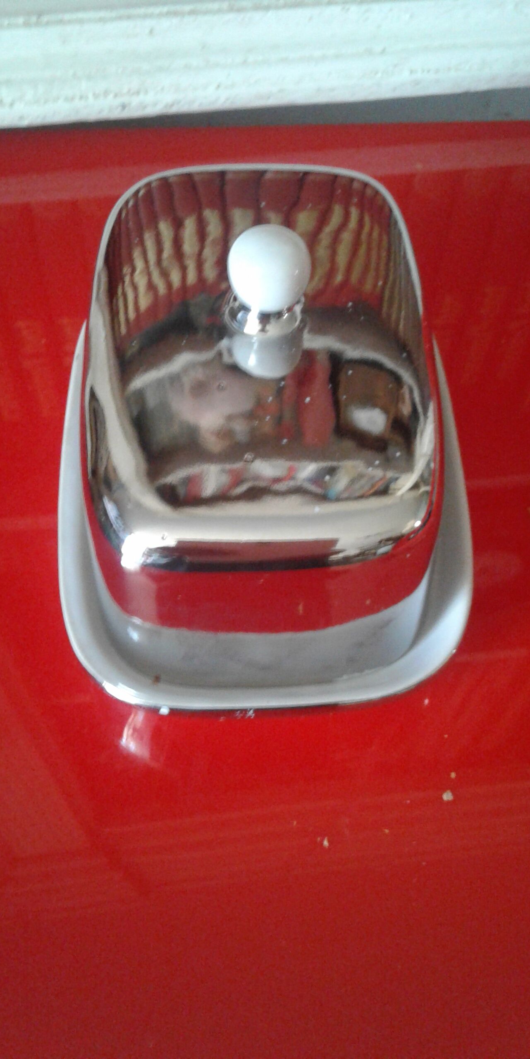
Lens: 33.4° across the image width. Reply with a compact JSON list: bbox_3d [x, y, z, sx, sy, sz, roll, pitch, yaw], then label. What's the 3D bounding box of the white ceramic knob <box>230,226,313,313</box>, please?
[{"bbox_3d":[0.001,-0.063,0.213,0.020,0.021,0.020,-2,60,-1],"label":"white ceramic knob"}]

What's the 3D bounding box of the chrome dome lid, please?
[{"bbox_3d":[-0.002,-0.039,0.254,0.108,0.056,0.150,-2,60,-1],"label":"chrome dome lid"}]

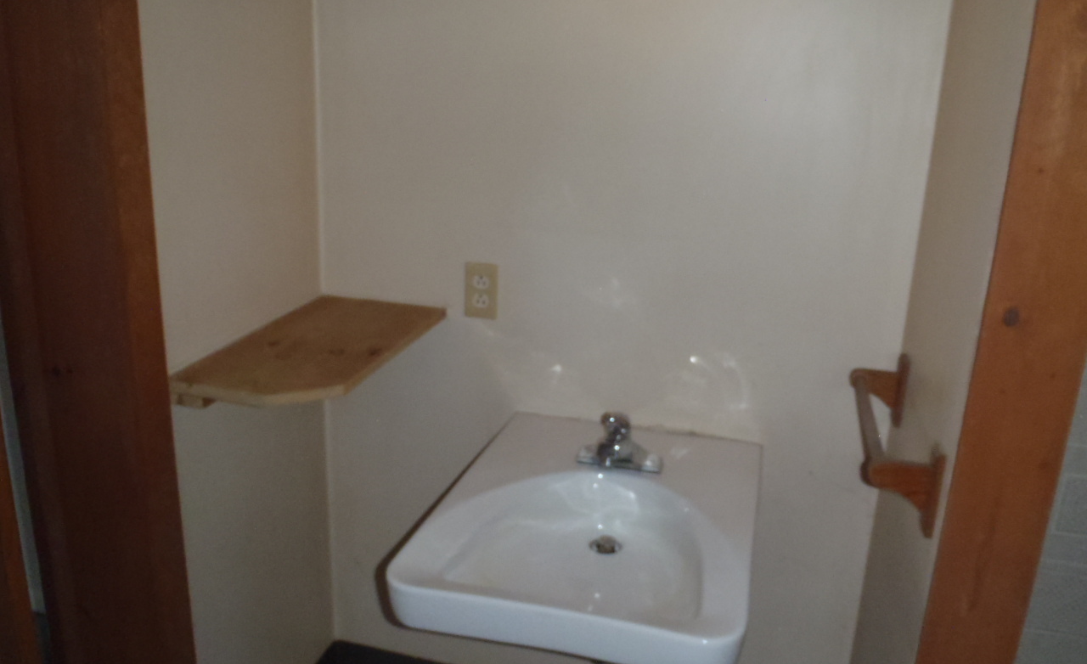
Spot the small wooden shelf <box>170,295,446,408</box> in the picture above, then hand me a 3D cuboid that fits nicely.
[{"bbox_3d":[-0.400,0.029,1.588,0.280,0.035,0.569,6,17,13],"label":"small wooden shelf"}]

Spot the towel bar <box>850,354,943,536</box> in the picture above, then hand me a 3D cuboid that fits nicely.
[{"bbox_3d":[0.544,0.156,1.411,0.100,0.125,0.445,6,17,13],"label":"towel bar"}]

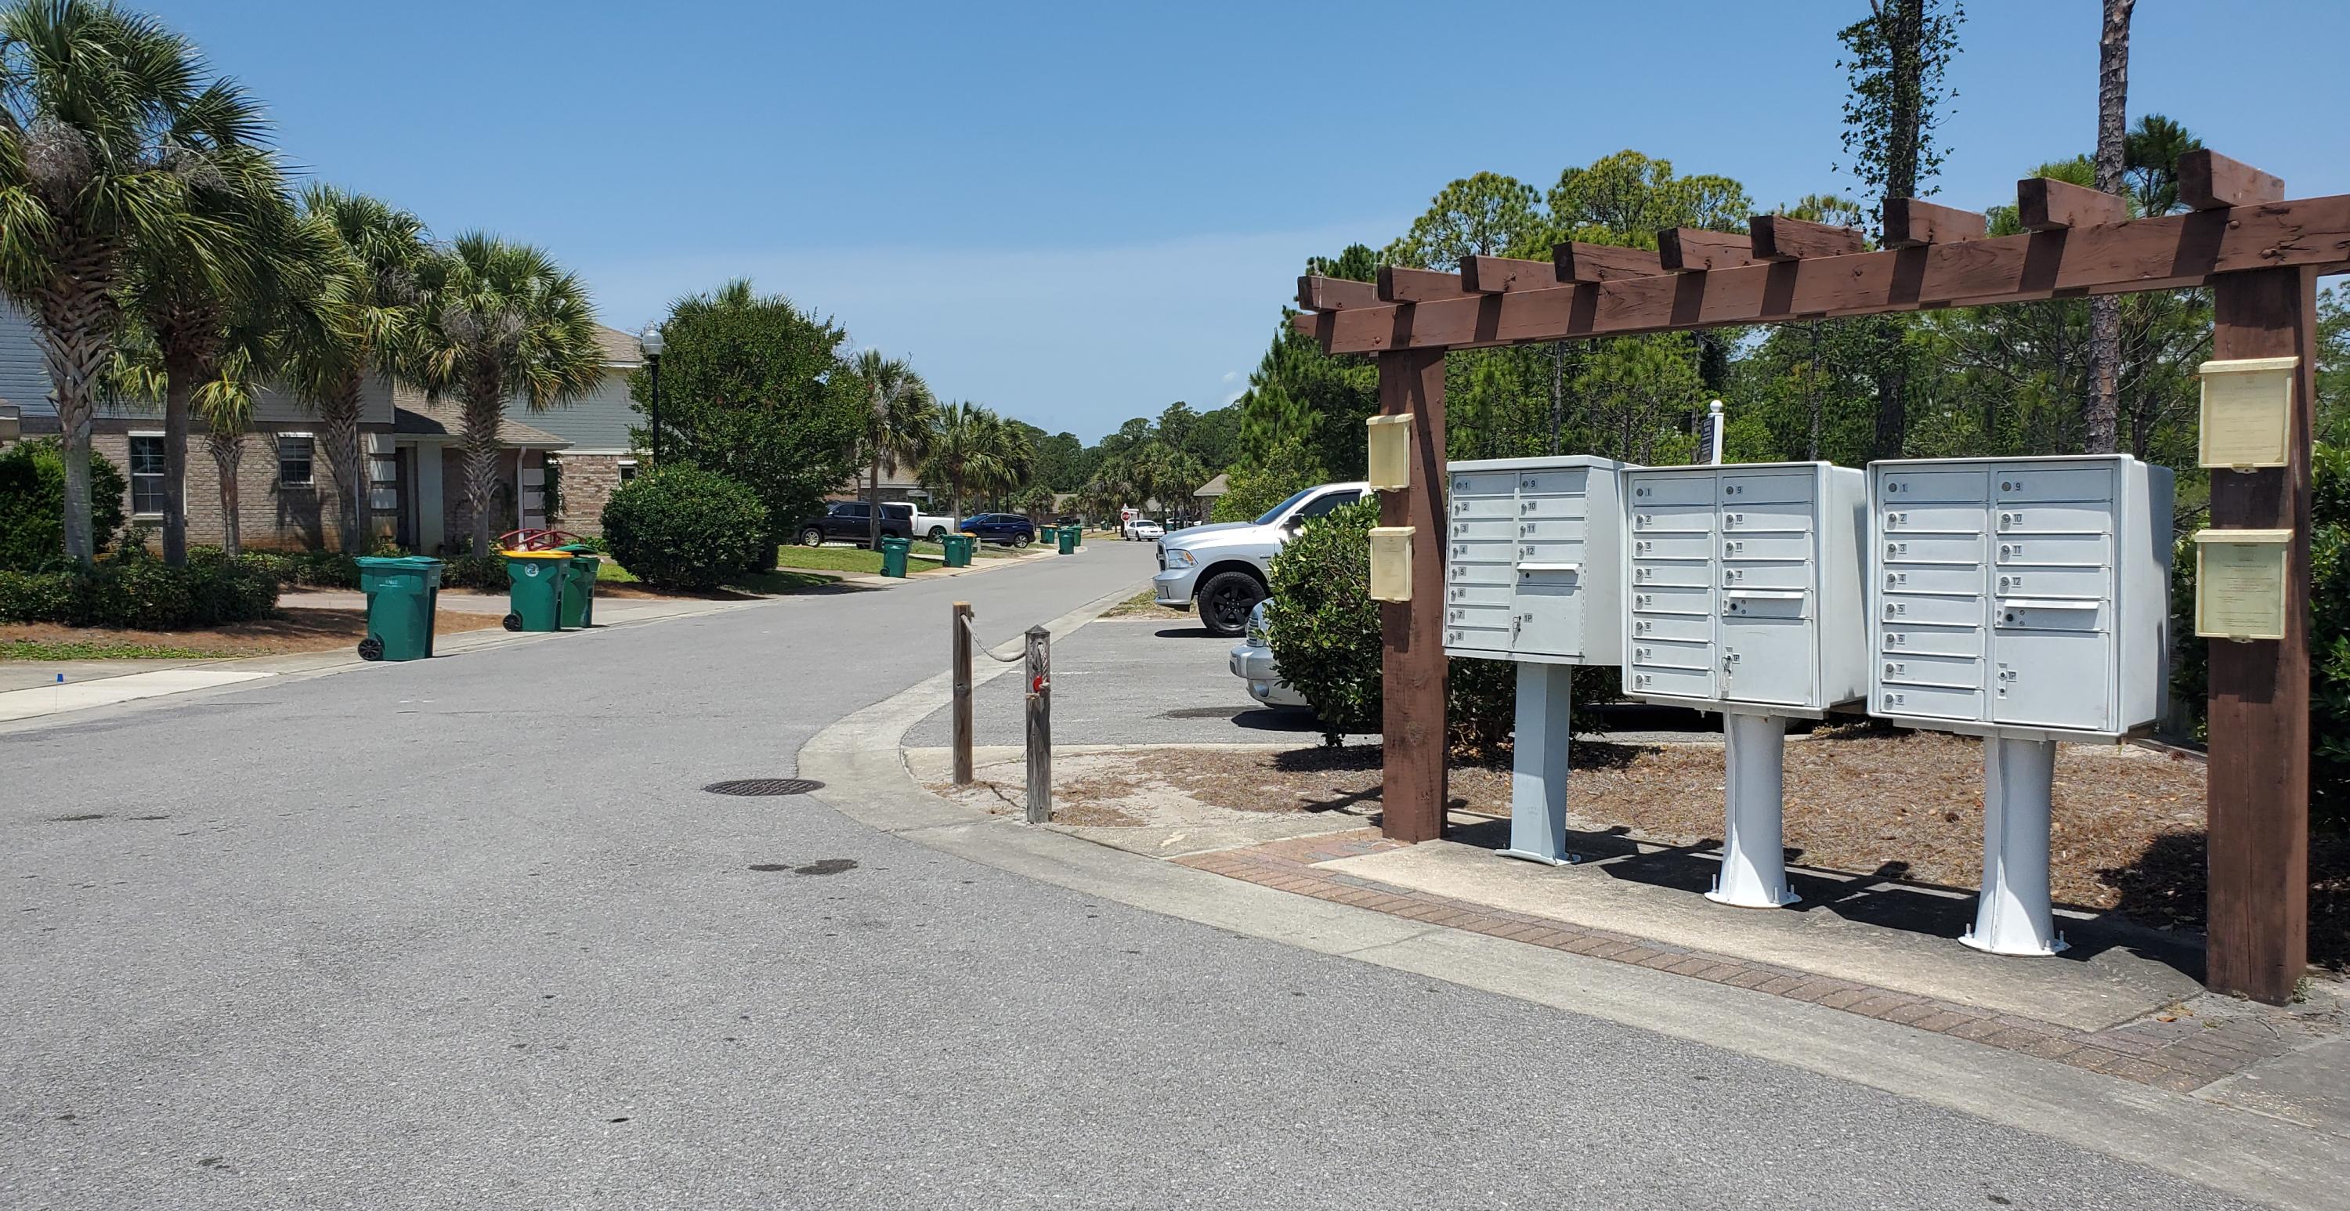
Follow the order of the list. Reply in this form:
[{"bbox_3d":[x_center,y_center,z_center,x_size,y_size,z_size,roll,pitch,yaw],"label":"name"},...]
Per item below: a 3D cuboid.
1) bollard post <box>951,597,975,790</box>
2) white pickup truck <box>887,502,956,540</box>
[{"bbox_3d":[-1.167,0.476,9.687,0.110,1.020,0.110,-1,3,0],"label":"bollard post"},{"bbox_3d":[-13.200,-3.940,84.500,5.800,1.920,2.000,0,3,2],"label":"white pickup truck"}]

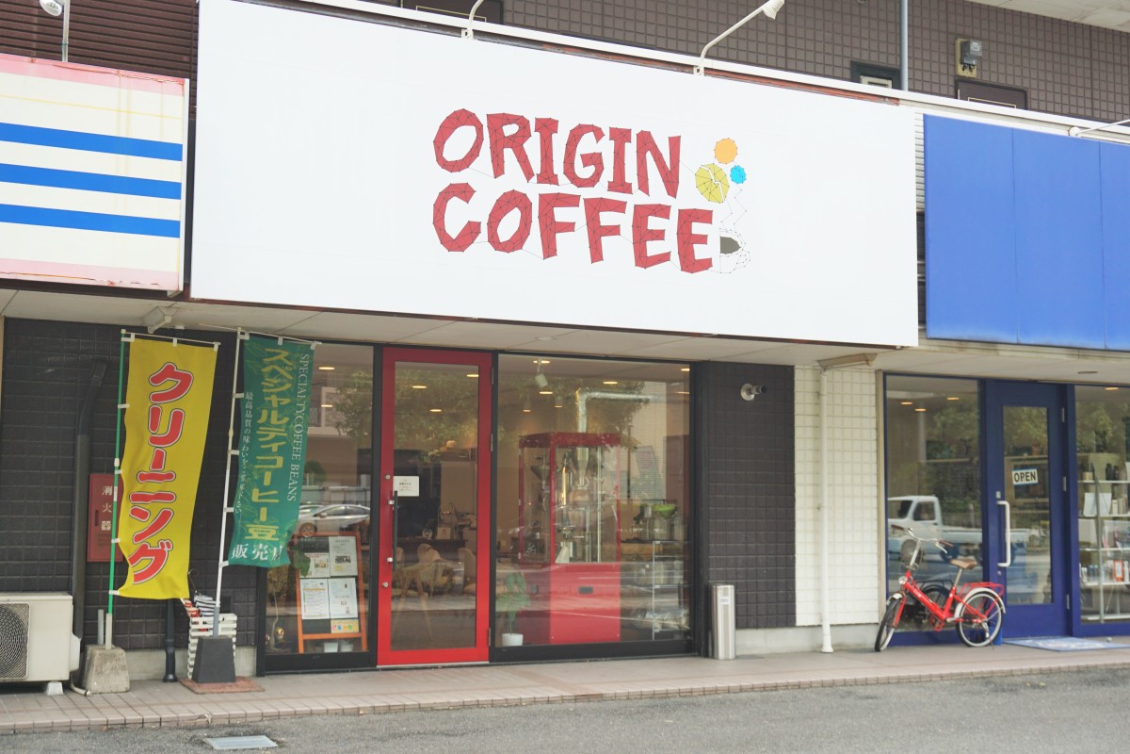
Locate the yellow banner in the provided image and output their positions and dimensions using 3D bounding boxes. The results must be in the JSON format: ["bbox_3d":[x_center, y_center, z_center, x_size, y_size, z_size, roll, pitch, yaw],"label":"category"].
[{"bbox_3d":[-2.738,0.624,9.213,0.587,1.770,0.120,6,-7,-24],"label":"yellow banner"}]

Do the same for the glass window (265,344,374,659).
[{"bbox_3d":[-1.825,0.903,10.070,0.792,2.303,0.060,3,-6,-24],"label":"glass window"}]

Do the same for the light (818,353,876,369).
[{"bbox_3d":[2.314,-0.106,11.116,0.130,0.105,0.660,3,-6,-24],"label":"light"}]

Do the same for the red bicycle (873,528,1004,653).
[{"bbox_3d":[3.315,1.830,11.807,1.450,1.080,0.520,3,-6,-24],"label":"red bicycle"}]

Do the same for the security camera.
[{"bbox_3d":[1.617,0.126,11.457,0.140,0.145,0.200,4,-6,-32],"label":"security camera"}]

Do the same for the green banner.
[{"bbox_3d":[-2.094,0.535,9.588,0.502,1.618,0.100,6,-7,-24],"label":"green banner"}]

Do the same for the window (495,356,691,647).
[{"bbox_3d":[0.261,1.010,11.016,1.774,2.324,0.060,3,-6,-24],"label":"window"}]

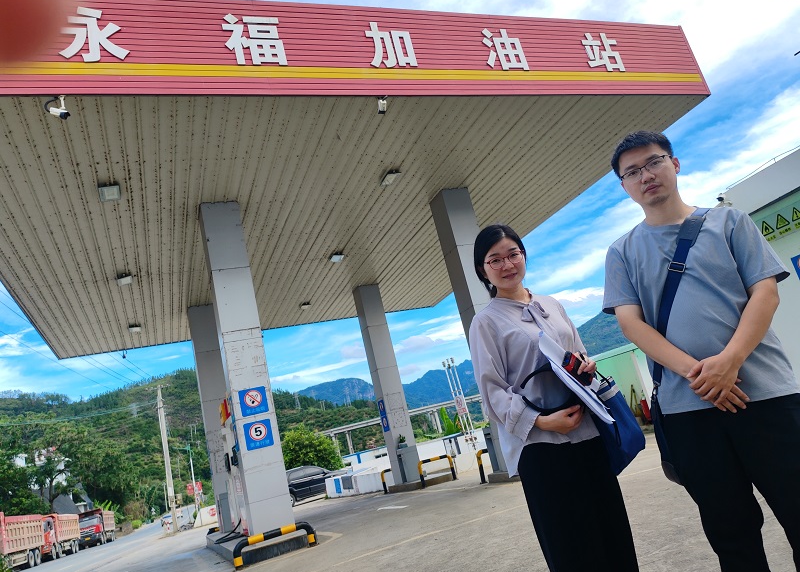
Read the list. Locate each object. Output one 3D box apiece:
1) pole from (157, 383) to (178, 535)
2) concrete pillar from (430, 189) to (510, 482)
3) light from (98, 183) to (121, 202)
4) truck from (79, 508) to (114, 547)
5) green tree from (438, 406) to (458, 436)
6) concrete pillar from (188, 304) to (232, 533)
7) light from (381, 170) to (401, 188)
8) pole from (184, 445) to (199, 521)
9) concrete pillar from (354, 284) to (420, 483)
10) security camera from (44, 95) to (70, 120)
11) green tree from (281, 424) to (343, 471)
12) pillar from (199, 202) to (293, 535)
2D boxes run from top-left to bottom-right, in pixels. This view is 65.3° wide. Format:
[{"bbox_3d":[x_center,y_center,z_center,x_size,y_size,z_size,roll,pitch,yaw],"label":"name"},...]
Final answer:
[{"bbox_3d":[-11.536,8.470,30.932,0.300,7.154,0.300,-7,-16,-22],"label":"pole"},{"bbox_3d":[1.664,0.764,12.417,0.620,5.645,0.620,-7,-16,-22],"label":"concrete pillar"},{"bbox_3d":[-4.848,-1.577,10.438,0.315,0.100,0.510,-7,-16,-22],"label":"light"},{"bbox_3d":[-33.450,26.816,68.702,2.500,3.450,10.300,-8,-15,-18],"label":"truck"},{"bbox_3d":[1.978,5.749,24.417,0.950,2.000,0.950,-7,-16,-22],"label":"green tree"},{"bbox_3d":[-4.771,3.311,16.156,0.620,5.706,0.620,-7,-16,-22],"label":"concrete pillar"},{"bbox_3d":[-0.206,-2.147,12.407,0.315,0.100,0.510,-7,-16,-22],"label":"light"},{"bbox_3d":[-13.209,12.577,40.059,0.180,4.779,0.180,-7,-16,-22],"label":"pole"},{"bbox_3d":[-0.375,2.736,17.966,0.620,5.663,0.620,-7,-16,-22],"label":"concrete pillar"},{"bbox_3d":[-4.006,-2.091,7.328,0.260,0.280,0.120,-1,-16,-8],"label":"security camera"},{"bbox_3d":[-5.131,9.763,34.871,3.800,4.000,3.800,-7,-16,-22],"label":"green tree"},{"bbox_3d":[-2.637,1.266,10.566,0.620,5.613,0.620,-7,-16,-22],"label":"pillar"}]

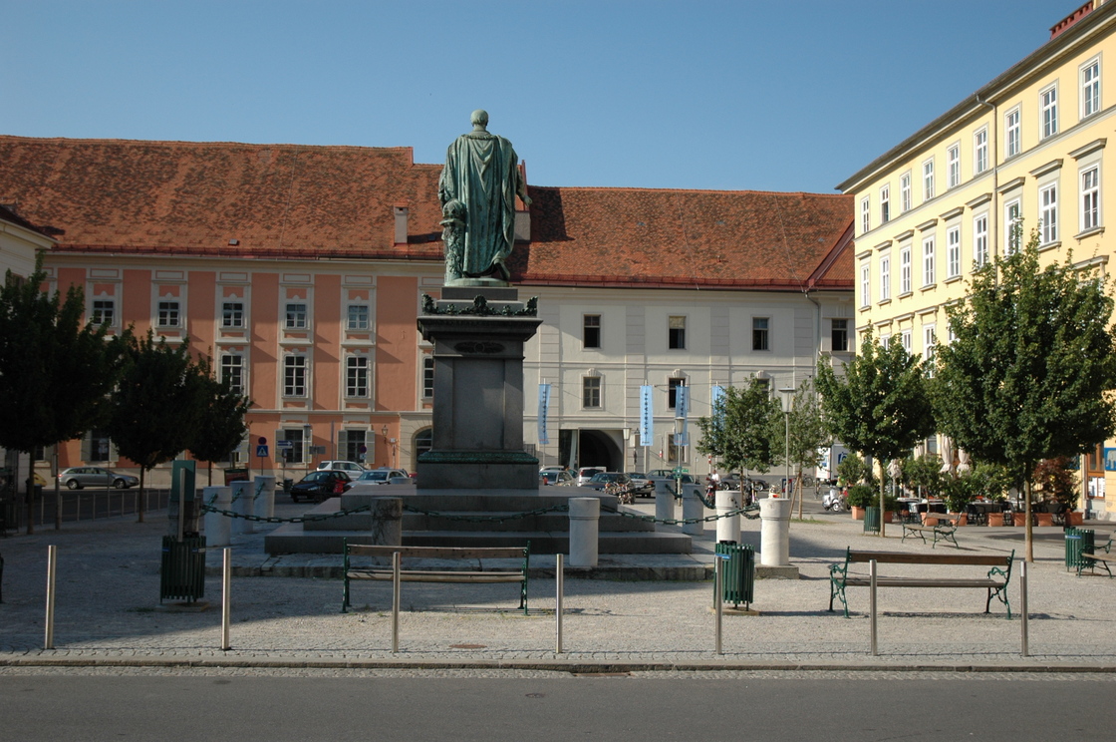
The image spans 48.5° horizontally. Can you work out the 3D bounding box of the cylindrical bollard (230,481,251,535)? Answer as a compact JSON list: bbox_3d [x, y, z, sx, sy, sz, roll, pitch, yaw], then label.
[{"bbox_3d":[-6.544,2.822,25.700,0.480,1.030,0.480,1,-3,-6],"label":"cylindrical bollard"}]

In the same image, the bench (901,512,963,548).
[{"bbox_3d":[8.600,3.634,28.500,0.650,0.790,1.860,1,-3,-4],"label":"bench"}]

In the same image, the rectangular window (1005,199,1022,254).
[{"bbox_3d":[17.777,-5.595,48.300,0.200,2.100,1.220,1,-3,-4],"label":"rectangular window"}]

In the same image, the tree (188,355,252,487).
[{"bbox_3d":[-12.690,2.272,44.818,2.800,5.750,2.800,1,-4,-6],"label":"tree"}]

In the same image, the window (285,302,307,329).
[{"bbox_3d":[-16.978,-3.574,80.396,1.309,1.657,0.200,1,-4,-6],"label":"window"}]

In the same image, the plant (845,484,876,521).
[{"bbox_3d":[10.699,4.636,43.820,1.005,1.299,1.005,1,-3,-6],"label":"plant"}]

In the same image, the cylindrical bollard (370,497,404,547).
[{"bbox_3d":[-2.463,2.319,17.769,0.445,0.980,0.445,1,-4,-6],"label":"cylindrical bollard"}]

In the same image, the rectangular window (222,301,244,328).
[{"bbox_3d":[-22.955,-3.972,87.392,1.500,1.800,0.250,1,-3,-6],"label":"rectangular window"}]

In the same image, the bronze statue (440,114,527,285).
[{"bbox_3d":[-1.396,-3.319,23.607,1.747,3.335,1.300,1,-3,-6],"label":"bronze statue"}]

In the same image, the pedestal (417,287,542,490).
[{"bbox_3d":[-1.503,0.343,23.409,2.240,3.670,2.240,1,-3,-6],"label":"pedestal"}]

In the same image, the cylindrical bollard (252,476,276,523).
[{"bbox_3d":[-6.556,2.864,27.528,0.485,1.025,0.485,1,-3,-6],"label":"cylindrical bollard"}]

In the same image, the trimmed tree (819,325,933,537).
[{"bbox_3d":[8.680,1.693,33.663,3.250,5.640,3.200,1,-3,-6],"label":"trimmed tree"}]

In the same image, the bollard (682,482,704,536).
[{"bbox_3d":[2.734,2.801,24.969,0.445,0.990,0.445,1,-4,-6],"label":"bollard"}]

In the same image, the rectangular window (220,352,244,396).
[{"bbox_3d":[-22.968,0.281,87.172,1.530,2.900,0.250,1,-3,-6],"label":"rectangular window"}]

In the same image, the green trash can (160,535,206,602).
[{"bbox_3d":[-4.327,2.289,14.300,0.500,0.760,0.490,1,-3,0],"label":"green trash can"}]

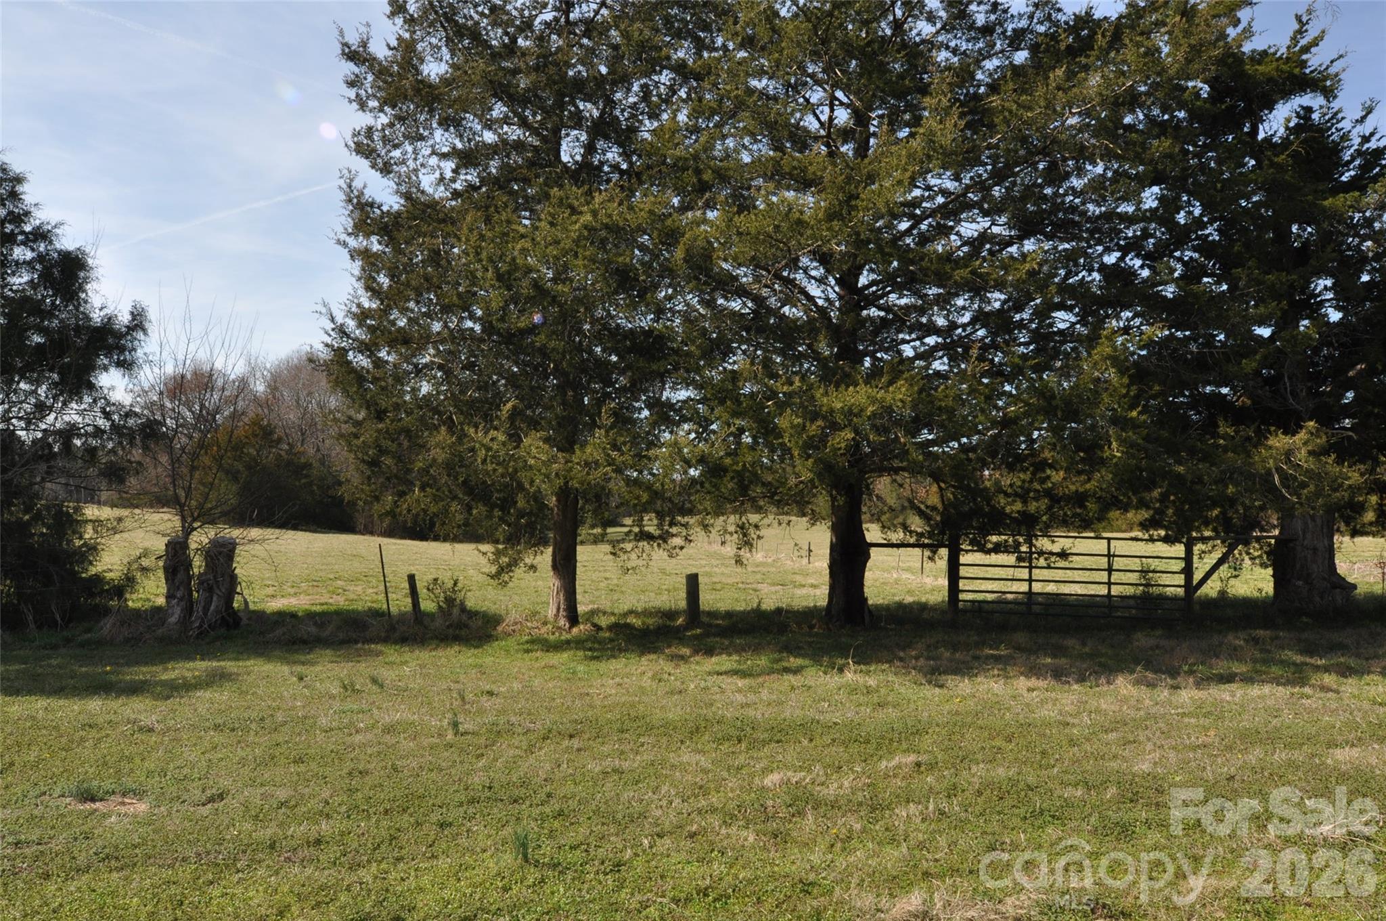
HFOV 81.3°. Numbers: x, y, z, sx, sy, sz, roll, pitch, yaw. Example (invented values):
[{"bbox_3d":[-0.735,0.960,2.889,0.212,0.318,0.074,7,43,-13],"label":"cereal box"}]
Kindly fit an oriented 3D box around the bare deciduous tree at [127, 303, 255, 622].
[{"bbox_3d":[-7.500,0.020,12.150,2.000,5.050,1.900,0,-4,0],"label":"bare deciduous tree"}]

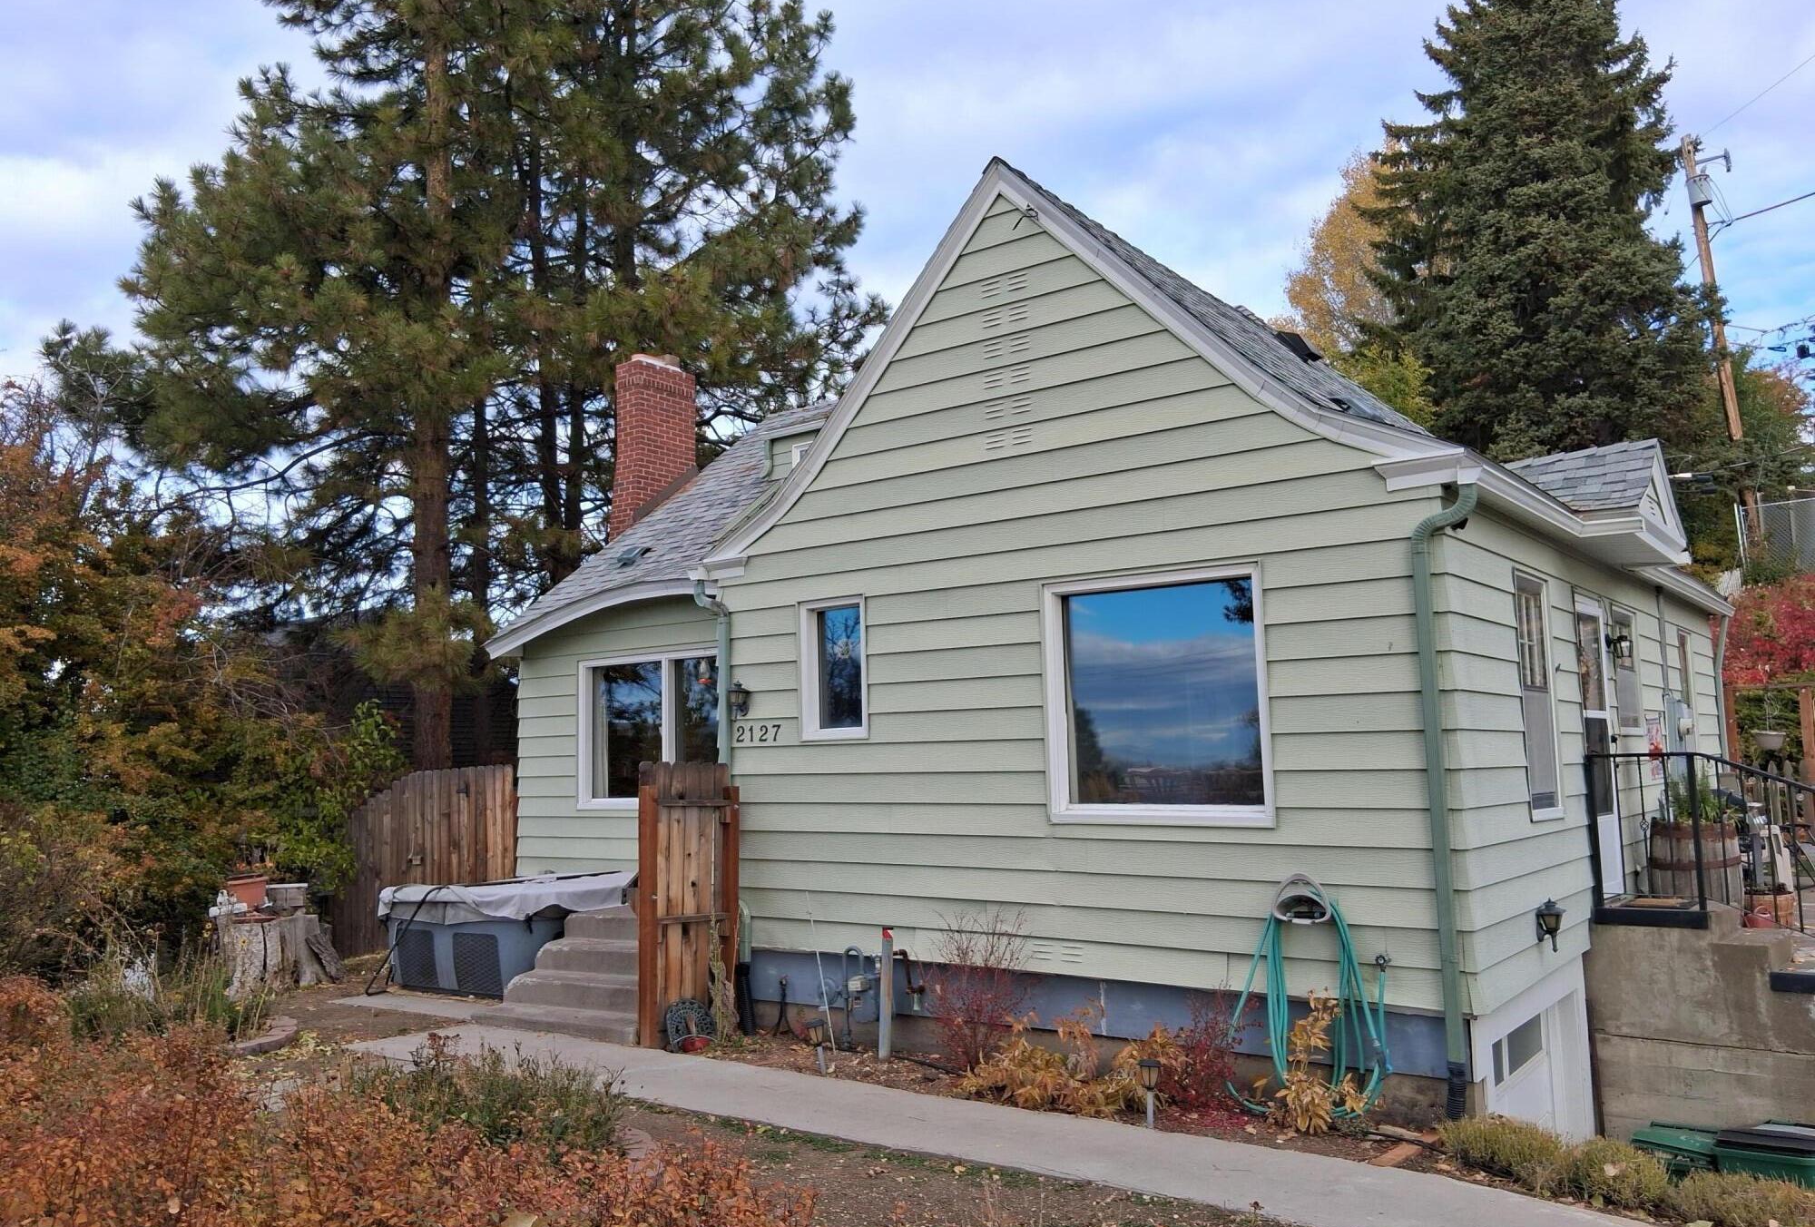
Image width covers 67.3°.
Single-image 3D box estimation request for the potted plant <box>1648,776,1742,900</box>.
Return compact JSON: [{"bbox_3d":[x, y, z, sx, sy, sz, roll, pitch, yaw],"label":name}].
[{"bbox_3d":[6.020,1.859,10.398,0.650,1.235,0.650,-6,-8,37],"label":"potted plant"}]

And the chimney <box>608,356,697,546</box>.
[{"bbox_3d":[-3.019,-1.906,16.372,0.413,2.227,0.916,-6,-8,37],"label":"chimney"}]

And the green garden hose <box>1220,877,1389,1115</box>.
[{"bbox_3d":[2.085,1.992,7.168,0.897,1.218,0.274,-6,-8,37],"label":"green garden hose"}]

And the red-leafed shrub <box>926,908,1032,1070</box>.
[{"bbox_3d":[0.434,2.272,8.256,0.616,0.982,0.616,-1,-6,0],"label":"red-leafed shrub"}]

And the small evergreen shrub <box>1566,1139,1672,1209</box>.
[{"bbox_3d":[3.015,2.355,5.777,0.377,0.263,0.415,-6,-8,37],"label":"small evergreen shrub"}]

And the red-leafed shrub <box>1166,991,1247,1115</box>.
[{"bbox_3d":[1.609,2.342,7.315,0.404,0.618,0.404,-1,-6,0],"label":"red-leafed shrub"}]

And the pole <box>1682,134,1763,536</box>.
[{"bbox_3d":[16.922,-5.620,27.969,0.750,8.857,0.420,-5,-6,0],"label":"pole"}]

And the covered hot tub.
[{"bbox_3d":[-3.343,2.805,12.162,2.016,0.864,1.836,-6,-8,37],"label":"covered hot tub"}]

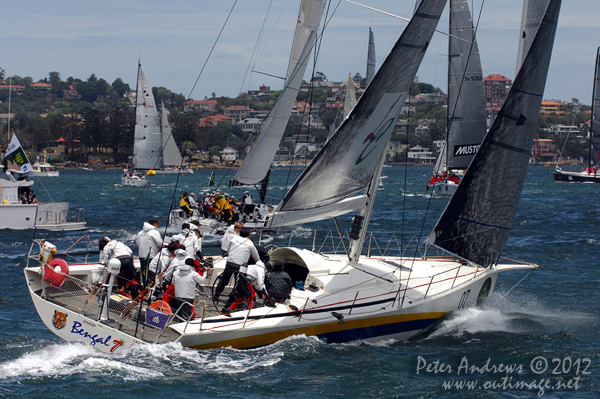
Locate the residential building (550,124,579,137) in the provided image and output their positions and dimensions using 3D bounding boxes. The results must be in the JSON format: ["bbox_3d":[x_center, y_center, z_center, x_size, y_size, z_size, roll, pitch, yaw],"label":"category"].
[{"bbox_3d":[159.133,-41.435,1800.000,18.500,7.300,12.000,0,1,0],"label":"residential building"}]

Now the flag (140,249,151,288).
[{"bbox_3d":[-2.970,1.331,57.800,0.140,0.800,0.400,10,3,5],"label":"flag"}]

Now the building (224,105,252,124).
[{"bbox_3d":[-38.265,-52.460,1850.000,17.800,11.500,12.000,0,1,0],"label":"building"}]

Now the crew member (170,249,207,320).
[{"bbox_3d":[-2.201,1.743,59.700,0.650,1.300,0.700,0,1,23],"label":"crew member"}]

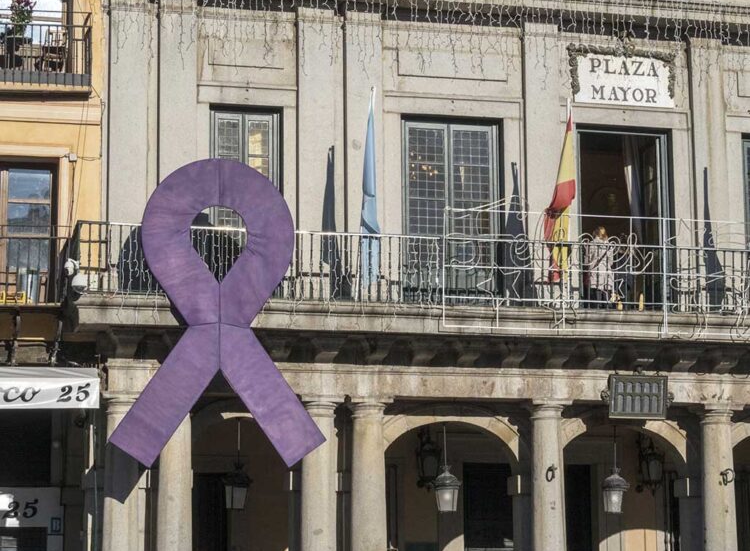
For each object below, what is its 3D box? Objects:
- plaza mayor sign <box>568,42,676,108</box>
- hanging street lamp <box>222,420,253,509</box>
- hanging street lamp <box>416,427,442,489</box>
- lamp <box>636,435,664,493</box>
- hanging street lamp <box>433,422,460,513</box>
[{"bbox_3d":[4.382,-3.533,27.602,1.965,1.054,0.120,2,-8,-14],"label":"plaza mayor sign"},{"bbox_3d":[-2.271,3.122,25.768,0.430,1.493,0.430,2,-8,-14],"label":"hanging street lamp"},{"bbox_3d":[1.012,3.391,29.054,0.450,1.133,0.600,2,-8,-14],"label":"hanging street lamp"},{"bbox_3d":[5.312,3.629,30.102,0.450,1.100,0.600,2,-8,-14],"label":"lamp"},{"bbox_3d":[1.217,3.293,26.621,0.430,1.476,0.430,2,-8,-14],"label":"hanging street lamp"}]

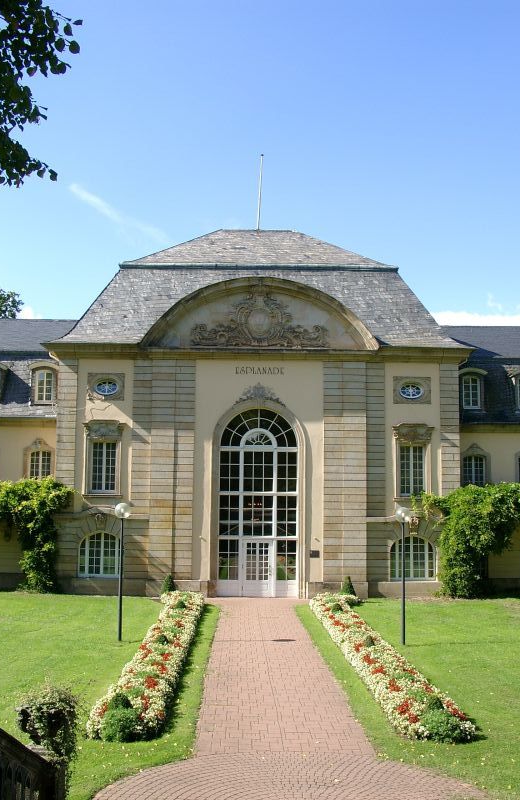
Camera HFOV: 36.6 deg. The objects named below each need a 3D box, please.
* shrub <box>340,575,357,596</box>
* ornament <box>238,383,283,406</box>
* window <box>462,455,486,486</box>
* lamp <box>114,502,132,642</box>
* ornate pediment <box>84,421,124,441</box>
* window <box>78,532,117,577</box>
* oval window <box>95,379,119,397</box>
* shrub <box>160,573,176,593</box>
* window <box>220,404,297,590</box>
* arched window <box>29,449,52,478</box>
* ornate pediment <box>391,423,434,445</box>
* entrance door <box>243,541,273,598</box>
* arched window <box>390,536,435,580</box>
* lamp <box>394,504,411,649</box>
[{"bbox_3d":[3.802,8.098,33.762,0.640,1.011,0.640,1,-6,-1],"label":"shrub"},{"bbox_3d":[-0.024,-0.245,31.950,1.992,0.940,0.250,1,-6,-1],"label":"ornament"},{"bbox_3d":[9.967,3.359,36.529,1.083,1.598,0.200,1,-6,-1],"label":"window"},{"bbox_3d":[-4.047,5.063,23.154,0.440,4.000,0.440,1,-6,-1],"label":"lamp"},{"bbox_3d":[-6.295,1.248,31.907,1.721,0.833,0.350,1,-6,-1],"label":"ornate pediment"},{"bbox_3d":[-7.112,6.866,34.777,1.809,1.949,0.200,1,-6,-1],"label":"window"},{"bbox_3d":[-6.903,-0.519,35.454,1.125,0.727,0.200,1,-6,-1],"label":"oval window"},{"bbox_3d":[-3.904,8.007,33.738,0.580,1.011,0.580,1,-6,-1],"label":"shrub"},{"bbox_3d":[-0.100,4.131,31.927,3.271,7.598,0.300,1,-6,-1],"label":"window"},{"bbox_3d":[-9.377,2.915,33.505,0.998,1.650,0.250,1,-6,-1],"label":"arched window"},{"bbox_3d":[6.285,1.368,32.095,1.741,0.858,0.350,1,-6,-1],"label":"ornate pediment"},{"bbox_3d":[-0.089,6.807,31.668,1.249,2.261,0.150,1,-6,-1],"label":"entrance door"},{"bbox_3d":[6.222,6.443,31.904,1.833,1.781,0.250,1,-6,-1],"label":"arched window"},{"bbox_3d":[4.229,5.180,23.154,0.440,4.000,0.440,1,-6,-1],"label":"lamp"}]

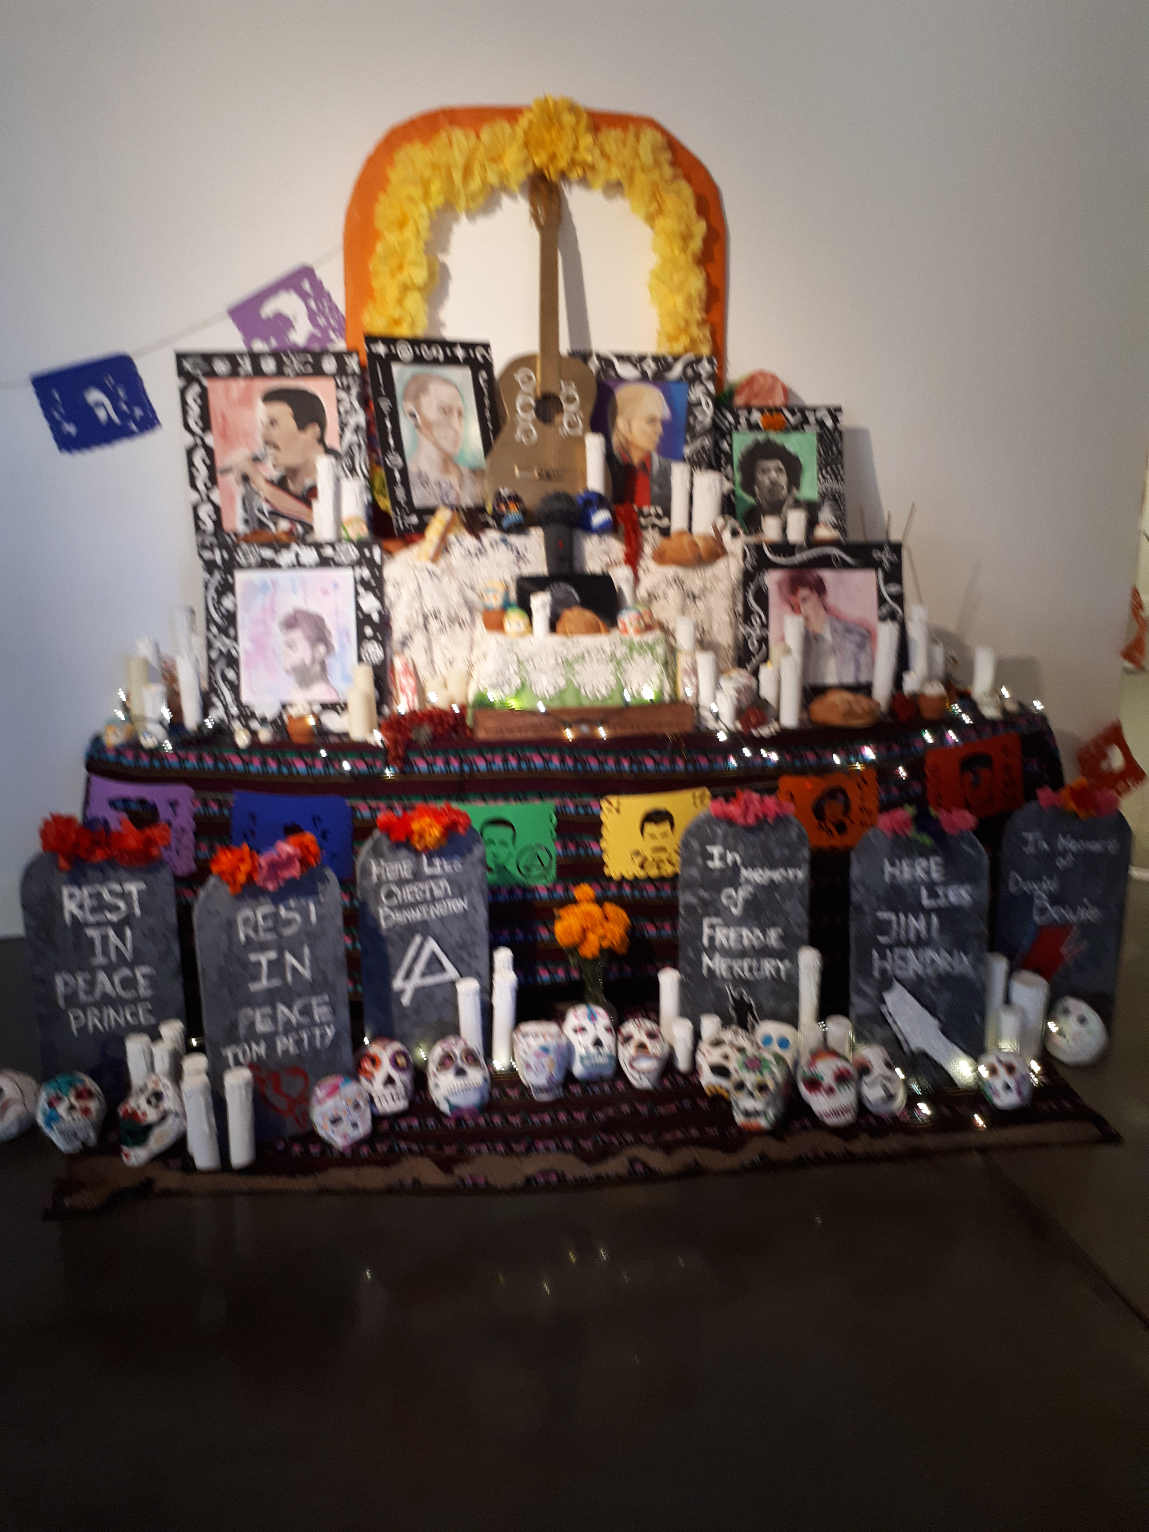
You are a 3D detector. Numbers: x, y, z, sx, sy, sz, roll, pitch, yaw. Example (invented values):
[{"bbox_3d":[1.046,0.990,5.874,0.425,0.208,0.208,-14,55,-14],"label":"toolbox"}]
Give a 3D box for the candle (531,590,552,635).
[{"bbox_3d":[-0.088,-0.400,3.148,0.052,0.110,0.052,-2,12,-6],"label":"candle"}]

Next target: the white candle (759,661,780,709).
[{"bbox_3d":[0.550,-0.224,3.366,0.053,0.145,0.053,-3,16,-5],"label":"white candle"}]

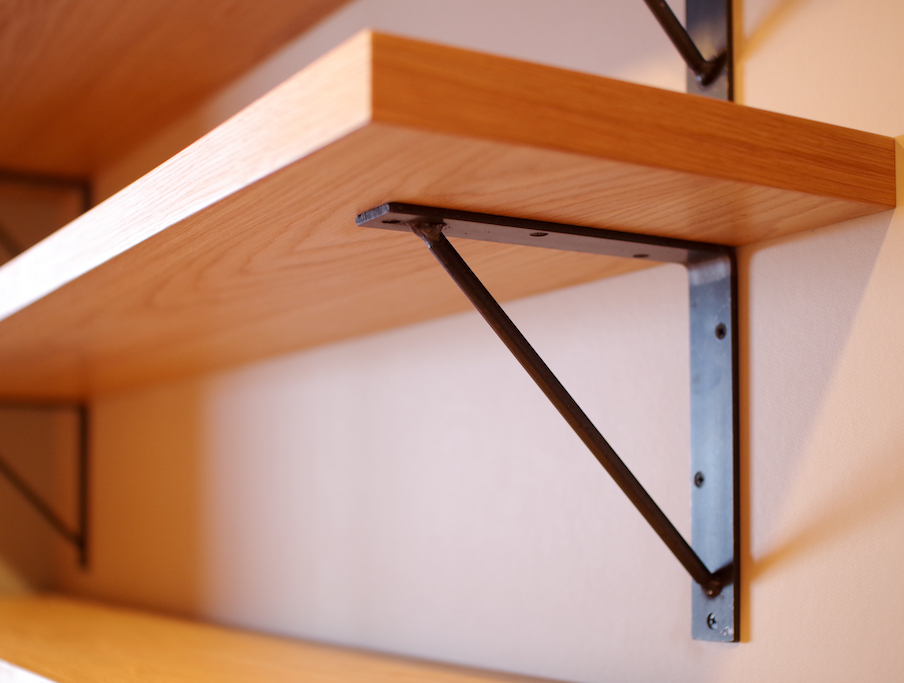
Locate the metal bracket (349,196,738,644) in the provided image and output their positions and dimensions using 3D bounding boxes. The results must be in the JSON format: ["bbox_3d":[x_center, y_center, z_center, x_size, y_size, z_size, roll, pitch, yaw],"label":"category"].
[{"bbox_3d":[0.049,0.045,0.596,0.194,0.194,0.031,4,-7,-29],"label":"metal bracket"}]

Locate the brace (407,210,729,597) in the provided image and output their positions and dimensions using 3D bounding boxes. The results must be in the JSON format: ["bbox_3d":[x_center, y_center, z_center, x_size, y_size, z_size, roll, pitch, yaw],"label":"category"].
[{"bbox_3d":[0.057,0.035,0.601,0.237,0.009,0.009,51,-26,-16],"label":"brace"}]

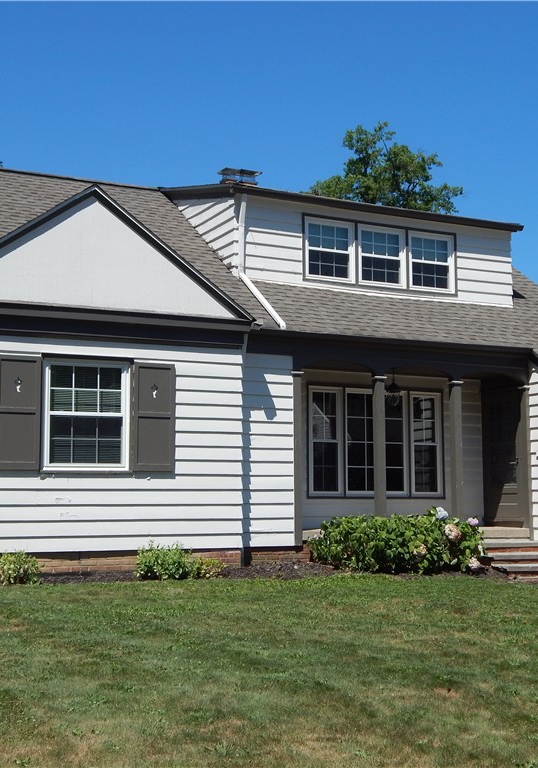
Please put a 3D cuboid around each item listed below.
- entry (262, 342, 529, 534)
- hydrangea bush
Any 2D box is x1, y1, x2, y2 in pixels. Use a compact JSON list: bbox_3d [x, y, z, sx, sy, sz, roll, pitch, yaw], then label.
[{"bbox_3d":[1.925,0.831,16.890,4.130,2.740,1.250,3,-7,-26],"label":"entry"},{"bbox_3d":[1.775,2.131,15.287,2.650,0.890,1.050,3,-7,-26],"label":"hydrangea bush"}]

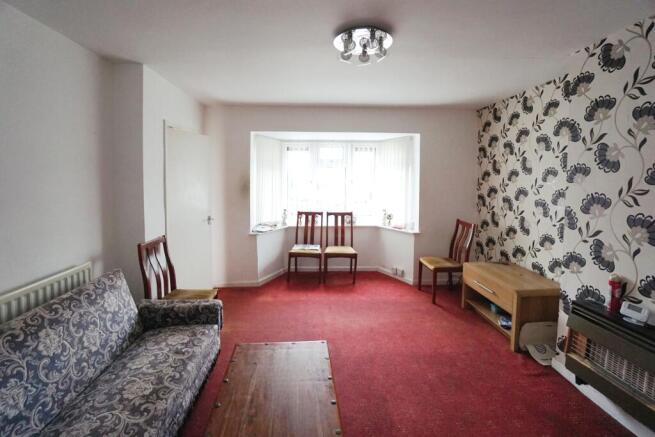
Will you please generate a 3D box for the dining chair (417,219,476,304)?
[{"bbox_3d":[1.460,0.519,3.384,0.530,0.950,0.470,0,7,-3],"label":"dining chair"}]

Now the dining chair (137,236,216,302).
[{"bbox_3d":[-1.270,0.675,2.439,0.540,0.950,0.470,0,7,4],"label":"dining chair"}]

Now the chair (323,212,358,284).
[{"bbox_3d":[0.172,0.419,3.991,0.460,0.950,0.530,0,7,2],"label":"chair"}]

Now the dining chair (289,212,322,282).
[{"bbox_3d":[-0.315,0.414,4.020,0.460,0.950,0.530,0,7,2],"label":"dining chair"}]

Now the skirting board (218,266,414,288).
[{"bbox_3d":[-0.165,0.844,4.035,2.700,0.090,0.680,0,7,0],"label":"skirting board"}]

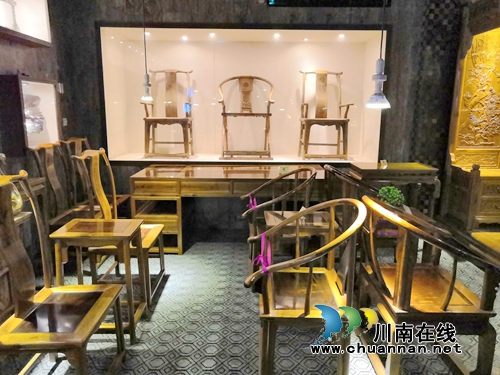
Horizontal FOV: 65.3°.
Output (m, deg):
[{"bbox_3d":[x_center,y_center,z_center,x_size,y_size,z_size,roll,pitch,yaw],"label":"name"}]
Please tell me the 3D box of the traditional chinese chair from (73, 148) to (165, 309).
[{"bbox_3d":[-1.004,0.288,3.117,0.525,1.145,0.596,0,12,-1],"label":"traditional chinese chair"}]

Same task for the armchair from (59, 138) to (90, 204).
[{"bbox_3d":[-1.625,0.048,4.228,0.524,1.143,0.604,0,12,-1],"label":"armchair"}]

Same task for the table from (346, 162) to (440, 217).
[{"bbox_3d":[1.606,0.165,4.538,0.827,0.846,0.498,0,12,-1],"label":"table"}]

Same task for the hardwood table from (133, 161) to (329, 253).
[{"bbox_3d":[-0.172,0.210,4.365,2.042,0.797,0.906,0,12,-1],"label":"hardwood table"}]

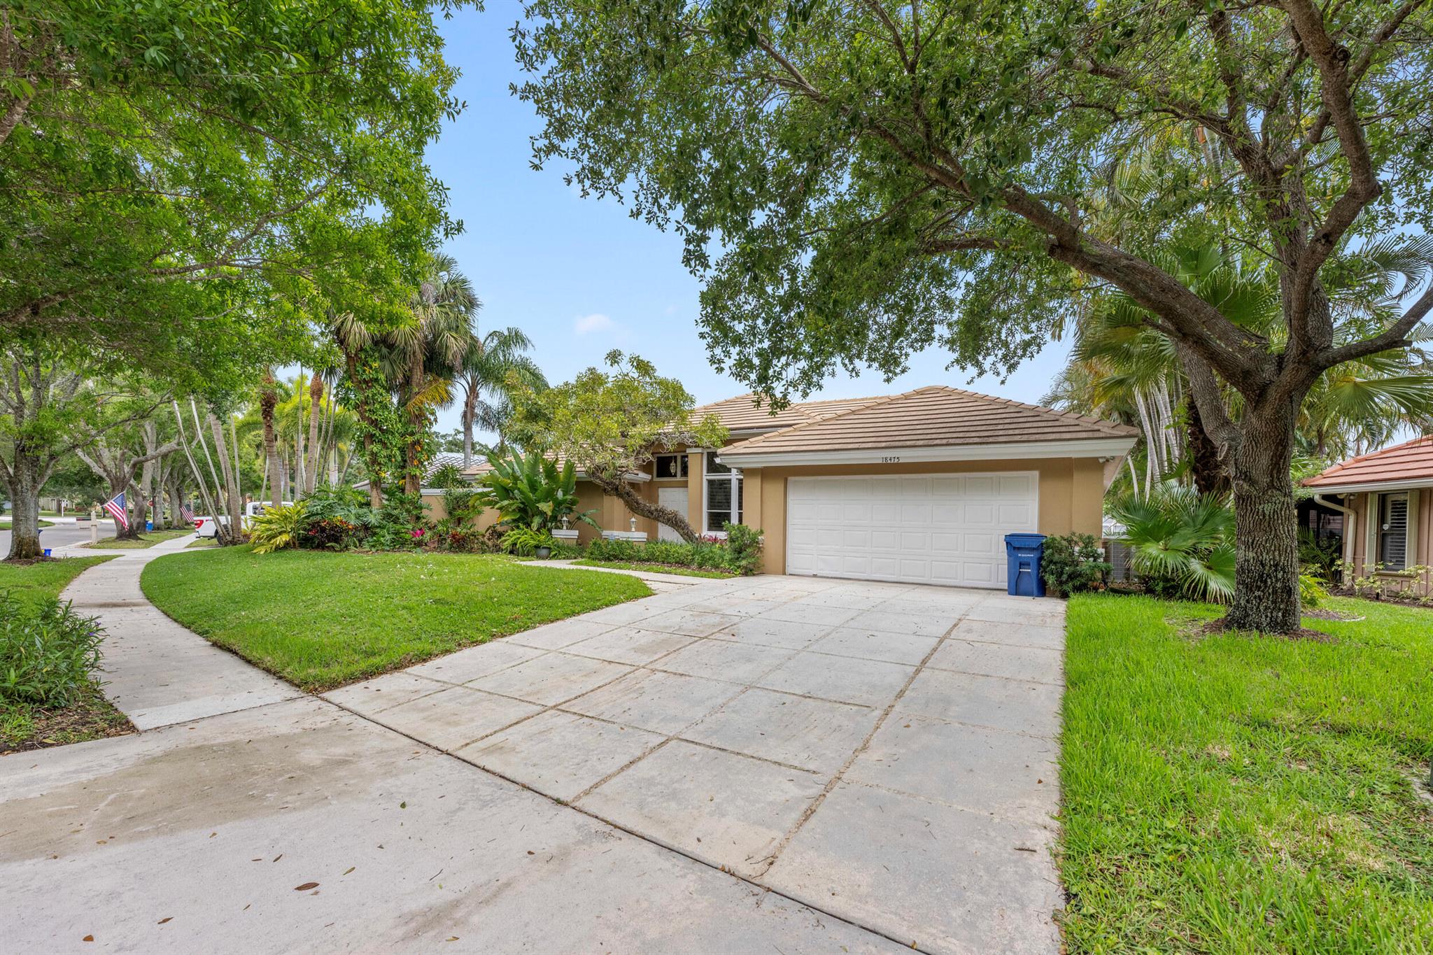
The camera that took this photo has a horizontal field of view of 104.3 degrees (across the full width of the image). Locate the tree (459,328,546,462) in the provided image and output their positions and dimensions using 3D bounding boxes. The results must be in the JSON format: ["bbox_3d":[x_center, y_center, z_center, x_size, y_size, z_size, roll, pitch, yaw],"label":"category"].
[{"bbox_3d":[-9.965,-2.050,25.500,4.500,9.500,4.400,1,-3,-21],"label":"tree"}]

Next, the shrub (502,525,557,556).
[{"bbox_3d":[-5.620,1.923,16.700,1.500,0.950,1.300,1,-3,-18],"label":"shrub"}]

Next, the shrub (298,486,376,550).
[{"bbox_3d":[-13.759,1.482,20.200,2.300,2.300,2.000,2,-3,-34],"label":"shrub"}]

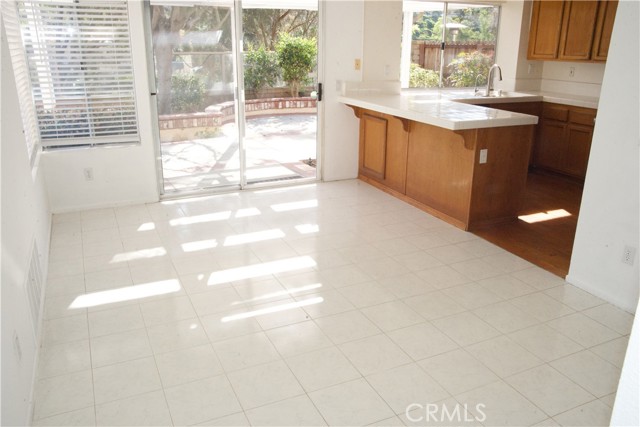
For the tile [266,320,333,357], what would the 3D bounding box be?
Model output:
[{"bbox_3d":[-0.115,0.695,2.859,0.300,0.010,0.300,-8,20,-24],"label":"tile"}]

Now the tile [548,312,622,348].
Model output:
[{"bbox_3d":[1.526,0.678,2.974,0.302,0.010,0.302,-8,20,-23],"label":"tile"}]

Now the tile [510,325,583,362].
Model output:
[{"bbox_3d":[1.248,0.718,2.854,0.302,0.010,0.302,-8,20,-23],"label":"tile"}]

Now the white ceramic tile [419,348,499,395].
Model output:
[{"bbox_3d":[0.690,0.792,2.584,0.300,0.010,0.300,-8,20,-24],"label":"white ceramic tile"}]

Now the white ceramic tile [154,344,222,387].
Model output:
[{"bbox_3d":[-0.667,0.770,2.623,0.300,0.010,0.300,-8,20,-23],"label":"white ceramic tile"}]

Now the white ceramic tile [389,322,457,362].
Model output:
[{"bbox_3d":[0.561,0.701,2.842,0.300,0.010,0.300,-8,20,-23],"label":"white ceramic tile"}]

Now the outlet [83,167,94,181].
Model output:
[{"bbox_3d":[-2.165,-0.369,4.822,0.072,0.116,0.012,-8,20,-24],"label":"outlet"}]

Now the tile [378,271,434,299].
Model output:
[{"bbox_3d":[0.587,0.489,3.485,0.300,0.010,0.300,-8,20,-24],"label":"tile"}]

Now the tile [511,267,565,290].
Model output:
[{"bbox_3d":[1.551,0.464,3.621,0.302,0.010,0.302,-8,20,-23],"label":"tile"}]

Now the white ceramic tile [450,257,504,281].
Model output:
[{"bbox_3d":[1.147,0.416,3.765,0.302,0.010,0.302,-8,20,-23],"label":"white ceramic tile"}]

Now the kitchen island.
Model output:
[{"bbox_3d":[1.050,-0.610,5.199,0.898,0.940,1.933,-8,20,-24],"label":"kitchen island"}]

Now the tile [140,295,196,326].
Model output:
[{"bbox_3d":[-0.923,0.606,3.188,0.302,0.010,0.302,-8,20,-23],"label":"tile"}]

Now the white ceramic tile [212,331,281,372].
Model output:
[{"bbox_3d":[-0.385,0.721,2.710,0.297,0.010,0.297,-8,20,-24],"label":"white ceramic tile"}]

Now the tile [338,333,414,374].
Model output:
[{"bbox_3d":[0.283,0.731,2.697,0.297,0.010,0.297,-8,20,-24],"label":"tile"}]

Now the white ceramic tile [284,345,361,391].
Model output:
[{"bbox_3d":[0.012,0.783,2.599,0.300,0.010,0.300,-8,20,-24],"label":"white ceramic tile"}]

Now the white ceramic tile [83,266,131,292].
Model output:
[{"bbox_3d":[-1.427,0.449,3.485,0.297,0.010,0.297,-8,20,-24],"label":"white ceramic tile"}]

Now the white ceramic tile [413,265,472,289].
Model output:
[{"bbox_3d":[0.869,0.456,3.645,0.302,0.010,0.302,-8,20,-23],"label":"white ceramic tile"}]

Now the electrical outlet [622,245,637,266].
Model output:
[{"bbox_3d":[1.847,0.253,3.081,0.008,0.115,0.071,-8,20,-23],"label":"electrical outlet"}]

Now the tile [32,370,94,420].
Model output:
[{"bbox_3d":[-1.199,0.857,2.433,0.244,0.010,0.302,-8,20,-23],"label":"tile"}]

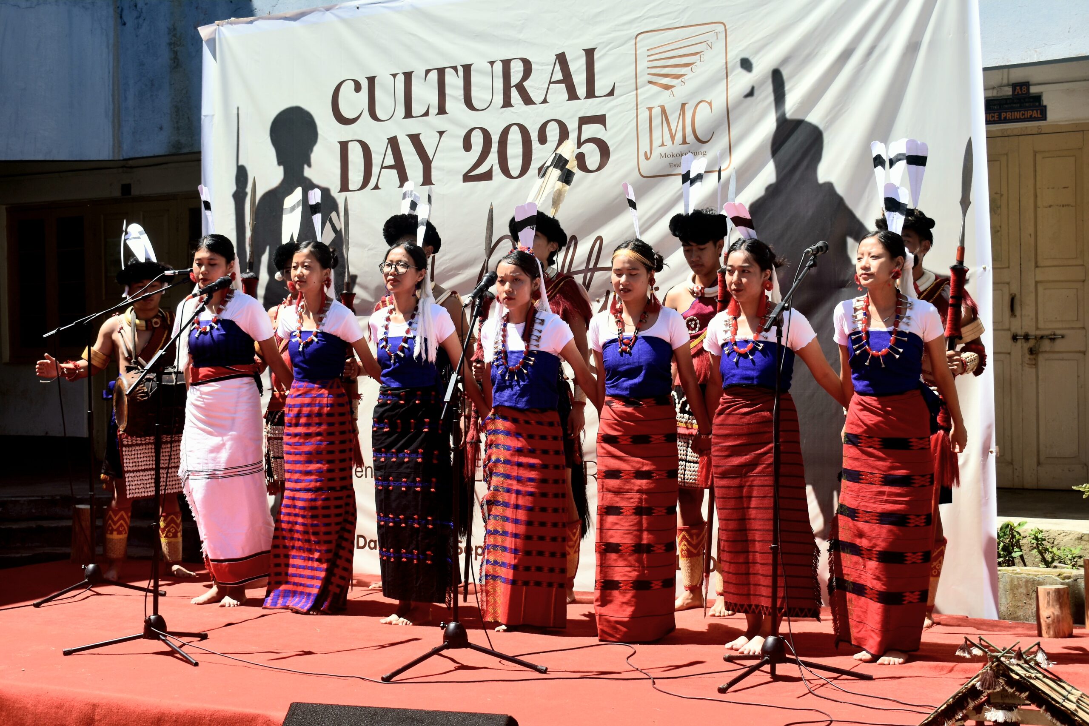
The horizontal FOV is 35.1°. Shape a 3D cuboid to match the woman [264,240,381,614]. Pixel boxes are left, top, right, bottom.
[{"bbox_3d":[-0.955,0.256,7.370,0.430,1.560,0.310,0,1,24],"label":"woman"}]

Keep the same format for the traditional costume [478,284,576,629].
[{"bbox_3d":[-0.071,0.384,6.980,0.350,1.330,0.280,0,1,22],"label":"traditional costume"}]

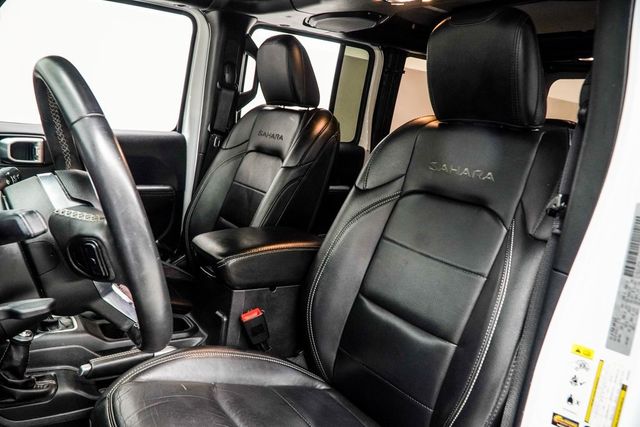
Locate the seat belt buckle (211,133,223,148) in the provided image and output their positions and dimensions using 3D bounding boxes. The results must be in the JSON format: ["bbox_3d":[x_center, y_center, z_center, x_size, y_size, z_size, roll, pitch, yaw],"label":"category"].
[{"bbox_3d":[-0.374,-0.264,1.733,0.046,0.056,0.020,3,17,-38],"label":"seat belt buckle"}]

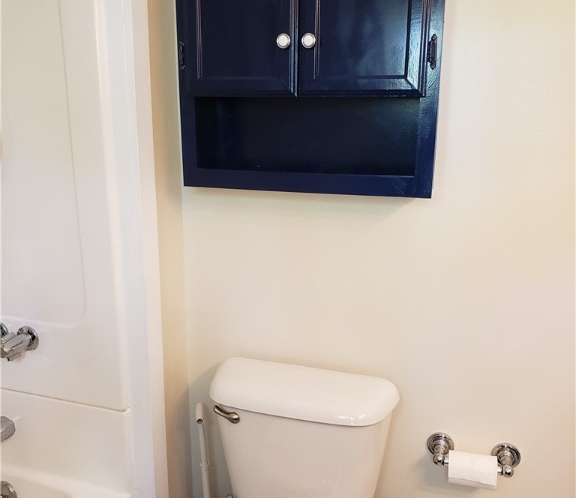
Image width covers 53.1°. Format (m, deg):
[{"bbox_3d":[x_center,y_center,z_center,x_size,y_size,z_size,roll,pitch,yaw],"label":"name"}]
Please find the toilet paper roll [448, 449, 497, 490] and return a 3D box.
[{"bbox_3d":[0.442,0.527,1.378,0.108,0.075,0.075,5,15,17],"label":"toilet paper roll"}]

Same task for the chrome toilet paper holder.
[{"bbox_3d":[0.451,0.510,1.402,0.223,0.066,0.085,5,15,17],"label":"chrome toilet paper holder"}]

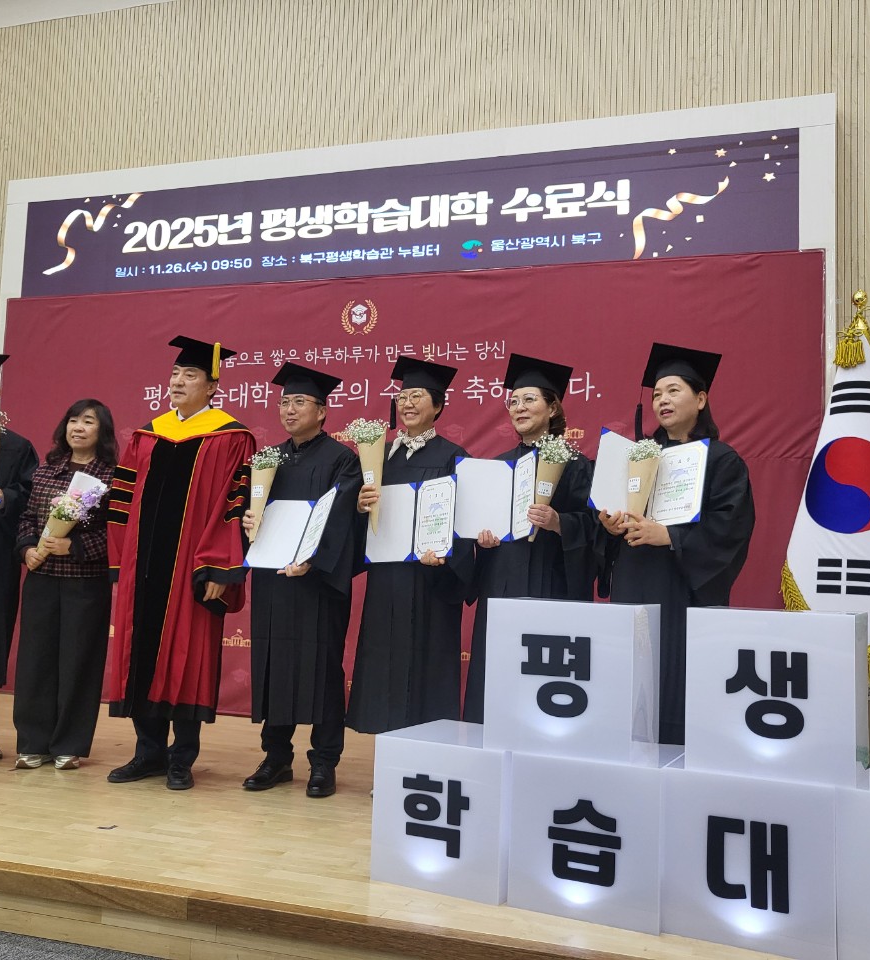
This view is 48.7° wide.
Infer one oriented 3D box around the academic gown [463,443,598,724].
[{"bbox_3d":[0.367,0.413,3.655,0.540,1.126,0.430,1,-5,15],"label":"academic gown"}]

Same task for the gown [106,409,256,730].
[{"bbox_3d":[-1.057,0.353,4.030,0.580,1.304,0.410,1,-5,13],"label":"gown"}]

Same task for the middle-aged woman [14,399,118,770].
[{"bbox_3d":[-1.594,0.425,4.157,0.420,1.565,0.340,2,-5,3],"label":"middle-aged woman"}]

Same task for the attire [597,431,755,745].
[{"bbox_3d":[0.877,0.419,3.442,0.560,1.189,0.440,-2,-7,40],"label":"attire"}]

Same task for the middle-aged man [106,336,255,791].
[{"bbox_3d":[-1.055,0.304,4.034,0.580,1.823,0.430,1,-5,13],"label":"middle-aged man"}]

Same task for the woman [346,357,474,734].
[{"bbox_3d":[-0.104,0.360,3.786,0.510,1.724,0.430,1,-5,10],"label":"woman"}]

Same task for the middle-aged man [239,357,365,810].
[{"bbox_3d":[-0.538,0.361,3.901,0.500,1.712,0.430,1,-5,12],"label":"middle-aged man"}]

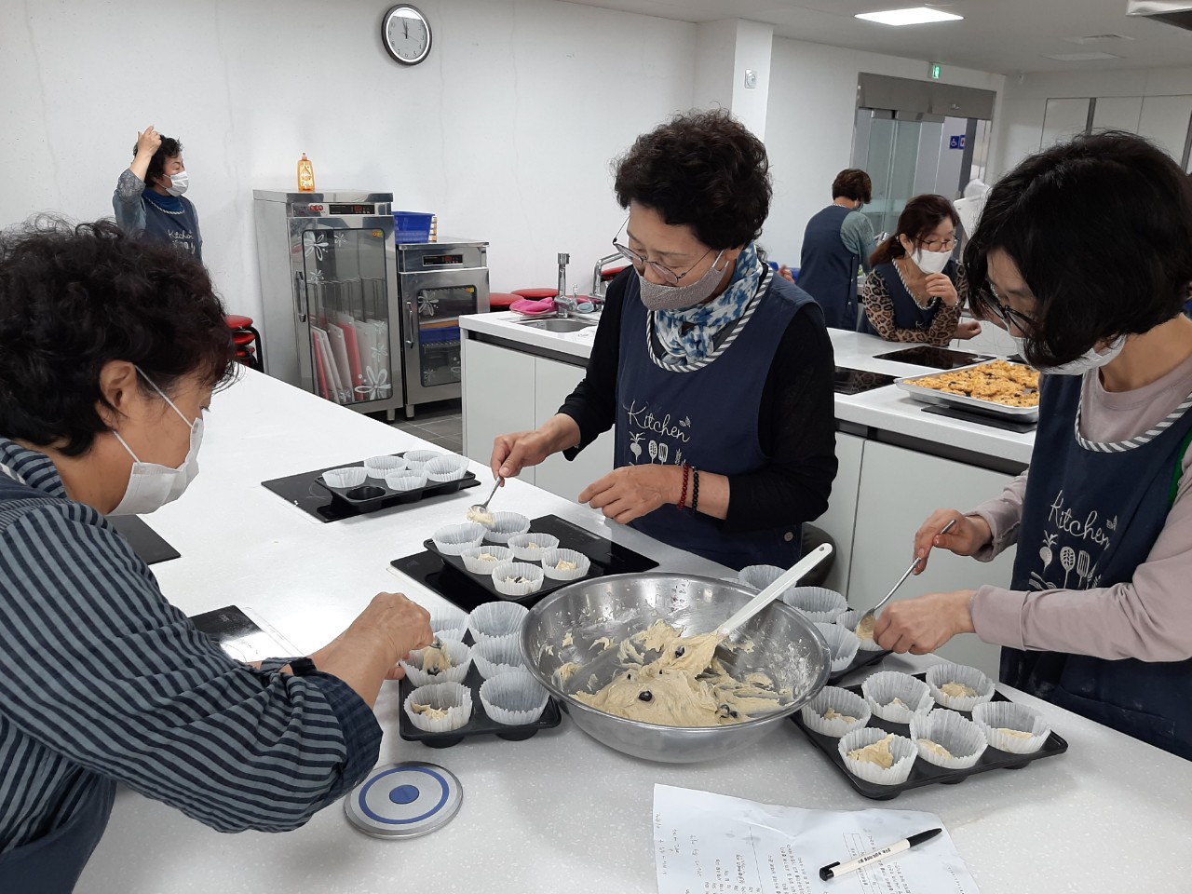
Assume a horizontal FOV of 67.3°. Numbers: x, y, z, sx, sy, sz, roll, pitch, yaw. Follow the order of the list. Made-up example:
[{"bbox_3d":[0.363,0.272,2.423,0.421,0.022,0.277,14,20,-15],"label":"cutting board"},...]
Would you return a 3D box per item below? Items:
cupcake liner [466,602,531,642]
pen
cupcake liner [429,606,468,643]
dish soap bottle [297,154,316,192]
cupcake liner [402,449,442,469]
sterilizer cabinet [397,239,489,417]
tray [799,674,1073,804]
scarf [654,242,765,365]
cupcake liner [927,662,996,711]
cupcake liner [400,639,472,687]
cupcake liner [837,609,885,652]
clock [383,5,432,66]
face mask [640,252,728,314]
[{"bbox_3d":[-0.131,0.250,1.212,0.080,0.049,0.080,1,17,0],"label":"cupcake liner"},{"bbox_3d":[0.275,0.386,0.854,0.147,0.011,0.012,-7,19,-24],"label":"pen"},{"bbox_3d":[-0.213,0.255,1.192,0.083,0.052,0.083,-14,23,-40],"label":"cupcake liner"},{"bbox_3d":[-1.631,-1.534,5.009,0.093,0.208,0.055,-7,19,-26],"label":"dish soap bottle"},{"bbox_3d":[-0.364,0.040,1.892,0.084,0.045,0.084,-13,22,-39],"label":"cupcake liner"},{"bbox_3d":[-1.122,-0.807,5.885,0.635,1.080,0.590,-13,22,-38],"label":"sterilizer cabinet"},{"bbox_3d":[0.370,0.331,1.026,0.265,0.034,0.175,-5,18,-19],"label":"tray"},{"bbox_3d":[0.193,-0.248,1.555,0.160,0.195,0.165,11,19,29],"label":"scarf"},{"bbox_3d":[0.438,0.304,1.084,0.082,0.045,0.082,-13,22,-39],"label":"cupcake liner"},{"bbox_3d":[-0.195,0.280,1.110,0.083,0.052,0.083,1,17,0],"label":"cupcake liner"},{"bbox_3d":[0.369,0.263,1.217,0.083,0.045,0.083,-13,22,-39],"label":"cupcake liner"},{"bbox_3d":[-1.190,-2.596,5.643,0.355,0.355,0.050,-13,22,-38],"label":"clock"},{"bbox_3d":[0.142,-0.277,1.490,0.140,0.090,0.095,27,56,26],"label":"face mask"}]

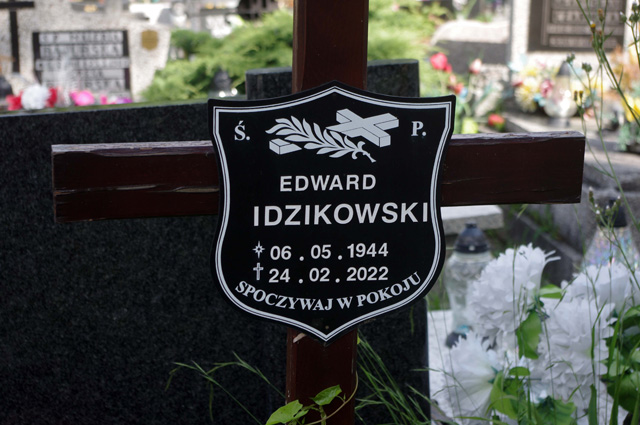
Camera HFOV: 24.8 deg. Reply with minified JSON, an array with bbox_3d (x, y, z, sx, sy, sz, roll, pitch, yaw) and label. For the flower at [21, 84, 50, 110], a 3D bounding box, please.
[{"bbox_3d":[-0.997,-0.403,5.100,0.100,0.093,0.090,-2,15,-6],"label":"flower"}]

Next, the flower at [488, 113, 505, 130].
[{"bbox_3d":[0.594,-0.306,4.900,0.058,0.060,0.058,0,15,0],"label":"flower"}]

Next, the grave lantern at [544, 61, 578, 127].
[{"bbox_3d":[0.871,-0.429,5.250,0.118,0.243,0.118,0,15,0],"label":"grave lantern"}]

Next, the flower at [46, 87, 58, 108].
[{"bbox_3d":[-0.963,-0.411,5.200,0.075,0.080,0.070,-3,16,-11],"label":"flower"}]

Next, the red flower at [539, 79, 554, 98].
[{"bbox_3d":[0.817,-0.447,5.250,0.060,0.070,0.060,3,16,11],"label":"red flower"}]

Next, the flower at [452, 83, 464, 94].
[{"bbox_3d":[0.476,-0.426,5.000,0.045,0.045,0.045,0,15,0],"label":"flower"}]

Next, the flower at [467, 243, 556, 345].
[{"bbox_3d":[0.284,0.121,2.150,0.135,0.145,0.125,12,19,36],"label":"flower"}]

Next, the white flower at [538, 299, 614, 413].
[{"bbox_3d":[0.373,0.205,2.120,0.125,0.160,0.130,9,18,30],"label":"white flower"}]

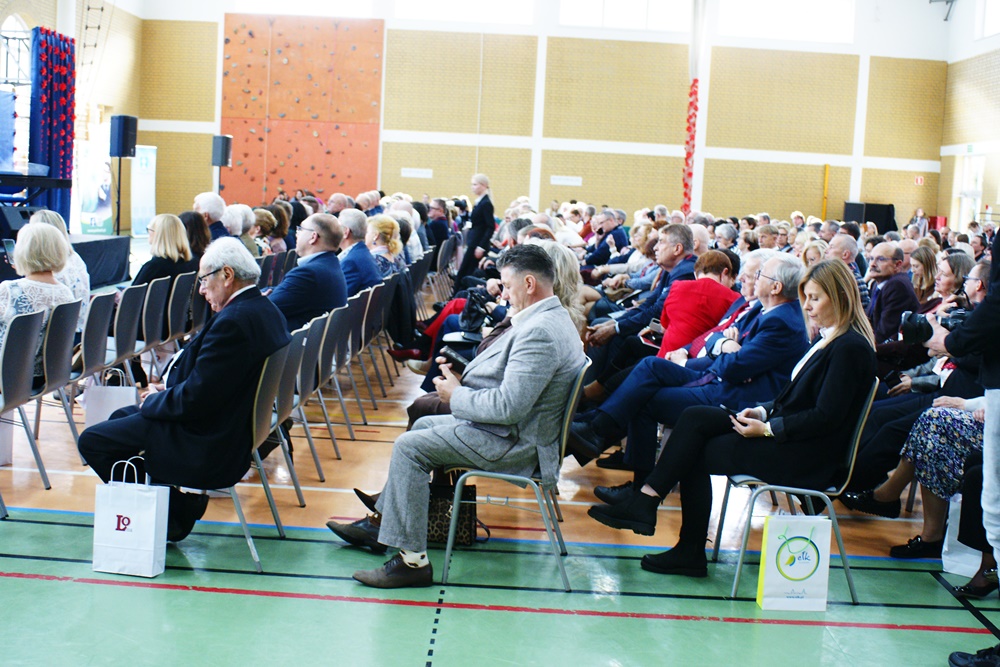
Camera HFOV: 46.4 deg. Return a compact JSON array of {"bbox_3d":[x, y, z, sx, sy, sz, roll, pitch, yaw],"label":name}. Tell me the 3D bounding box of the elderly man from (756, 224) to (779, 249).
[{"bbox_3d":[2.212,-0.314,10.688,0.830,1.350,0.520,1,7,-17],"label":"elderly man"}]

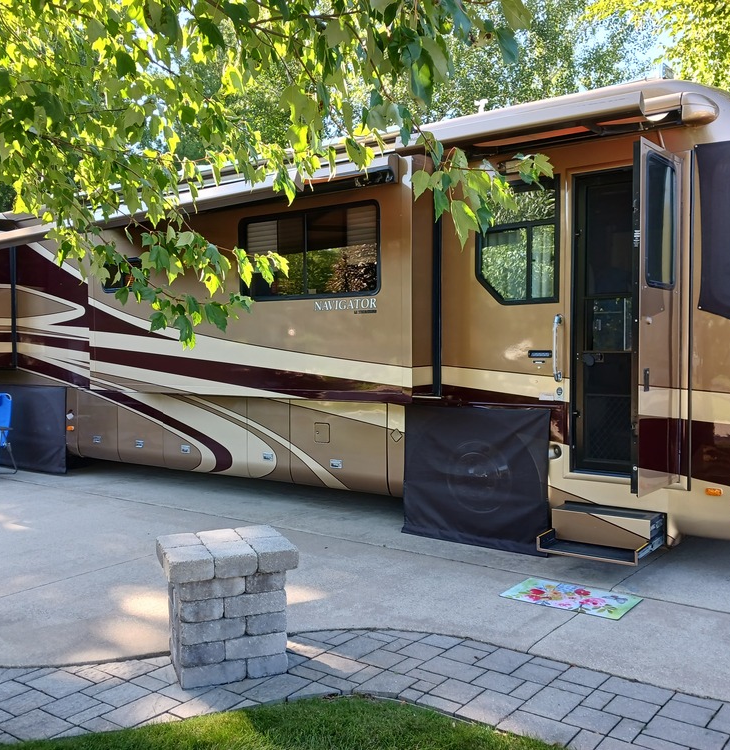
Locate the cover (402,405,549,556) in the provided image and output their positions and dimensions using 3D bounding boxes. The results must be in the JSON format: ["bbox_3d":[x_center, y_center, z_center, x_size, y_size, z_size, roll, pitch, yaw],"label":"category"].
[{"bbox_3d":[0.866,0.815,6.310,1.340,1.120,0.050,1,2,37],"label":"cover"}]

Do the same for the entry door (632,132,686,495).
[{"bbox_3d":[1.895,-0.352,5.039,0.060,2.200,0.760,1,2,41],"label":"entry door"}]

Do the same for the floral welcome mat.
[{"bbox_3d":[1.301,1.407,4.929,0.765,0.012,0.475,1,2,37],"label":"floral welcome mat"}]

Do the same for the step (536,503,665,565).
[{"bbox_3d":[1.637,1.096,5.445,0.730,0.280,0.500,1,2,37],"label":"step"}]

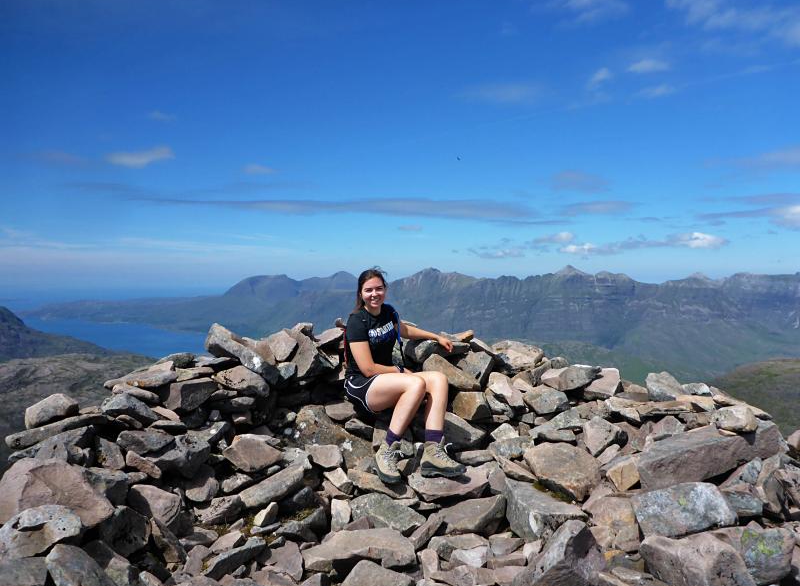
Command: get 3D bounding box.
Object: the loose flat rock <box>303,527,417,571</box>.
[{"bbox_3d":[-0.160,1.026,2.600,0.445,0.090,0.200,-2,6,0],"label":"loose flat rock"}]

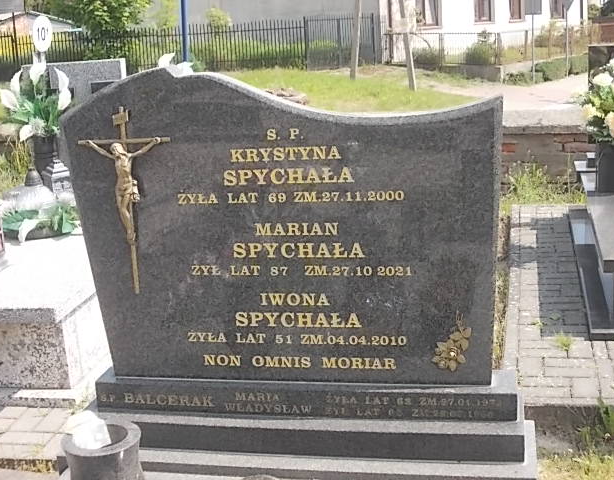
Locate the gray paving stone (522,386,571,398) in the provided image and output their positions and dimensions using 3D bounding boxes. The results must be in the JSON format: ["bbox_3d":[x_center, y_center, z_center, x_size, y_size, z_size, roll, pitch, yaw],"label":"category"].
[{"bbox_3d":[0.908,0.609,3.592,0.200,0.060,0.100,0,14,13],"label":"gray paving stone"}]

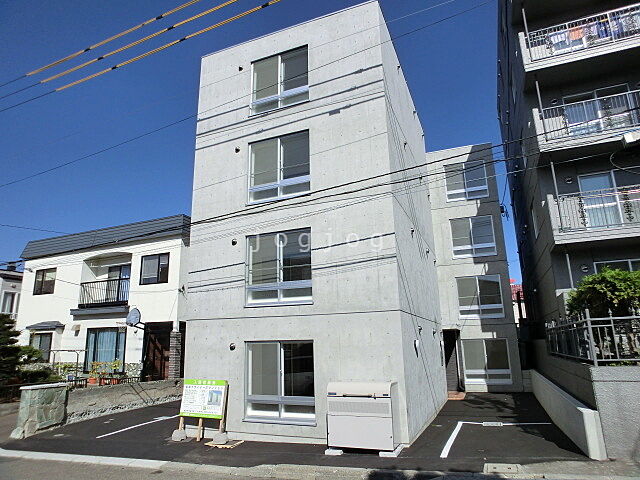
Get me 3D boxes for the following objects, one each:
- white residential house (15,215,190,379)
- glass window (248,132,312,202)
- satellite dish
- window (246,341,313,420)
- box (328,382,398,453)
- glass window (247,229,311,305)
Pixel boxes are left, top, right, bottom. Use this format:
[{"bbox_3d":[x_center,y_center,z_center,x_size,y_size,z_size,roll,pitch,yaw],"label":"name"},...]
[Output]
[{"bbox_3d":[-8.982,3.699,21.016,10.568,7.014,8.240,-7,-15,22],"label":"white residential house"},{"bbox_3d":[-1.058,-1.823,9.852,1.773,1.711,0.144,-7,-15,22],"label":"glass window"},{"bbox_3d":[-7.582,3.175,15.827,0.670,0.700,0.300,-7,-15,22],"label":"satellite dish"},{"bbox_3d":[-0.906,3.117,8.581,1.760,1.717,0.144,-7,-15,22],"label":"window"},{"bbox_3d":[0.818,3.304,7.354,1.236,1.092,0.556,-7,-15,22],"label":"box"},{"bbox_3d":[-1.008,0.694,9.669,1.810,1.770,0.150,-6,-15,20],"label":"glass window"}]

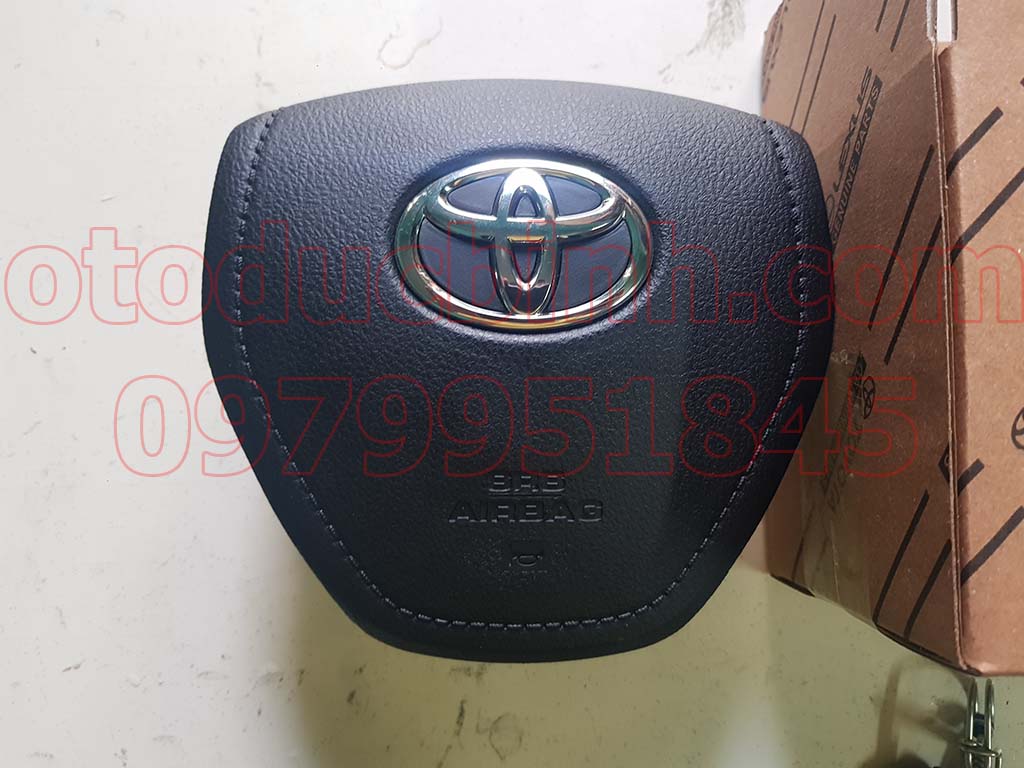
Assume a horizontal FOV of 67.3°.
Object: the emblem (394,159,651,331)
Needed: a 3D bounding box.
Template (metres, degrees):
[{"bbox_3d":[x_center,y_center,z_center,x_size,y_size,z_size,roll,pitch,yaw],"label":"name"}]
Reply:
[{"bbox_3d":[0.003,-0.037,0.202,0.066,0.008,0.044,-1,87,0],"label":"emblem"}]

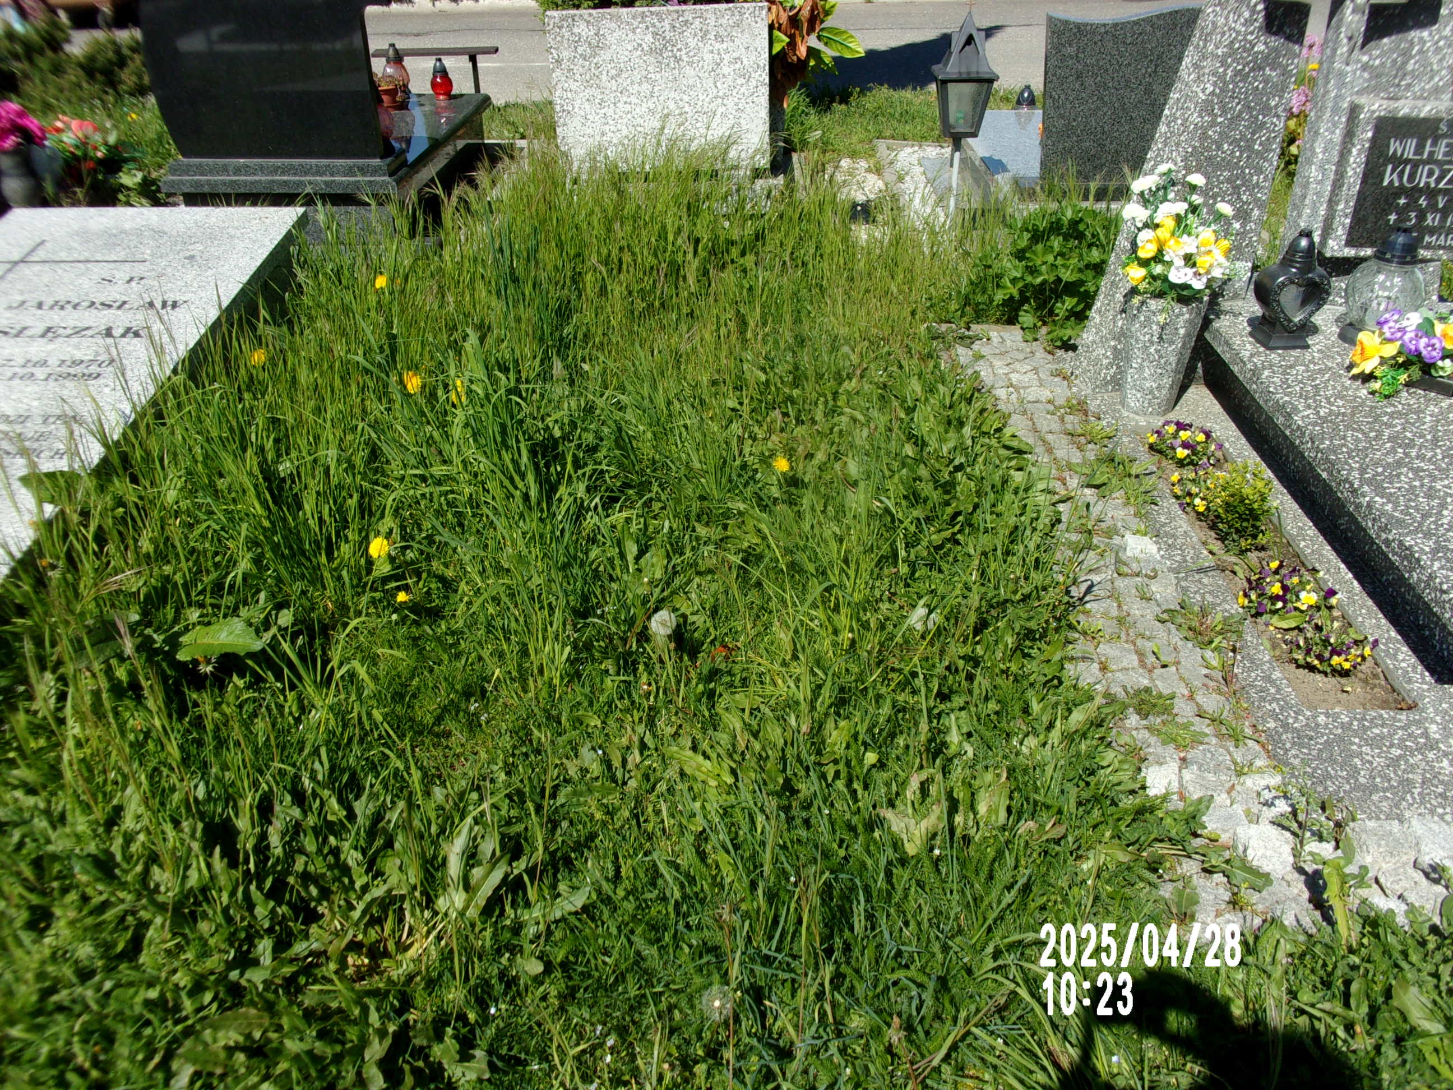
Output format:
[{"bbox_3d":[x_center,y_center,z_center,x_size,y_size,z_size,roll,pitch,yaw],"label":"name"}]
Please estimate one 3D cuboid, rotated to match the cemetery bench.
[{"bbox_3d":[-1.647,-2.608,6.729,0.700,0.415,0.200,-3,32,-5],"label":"cemetery bench"}]

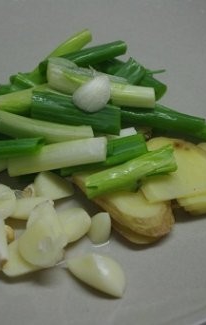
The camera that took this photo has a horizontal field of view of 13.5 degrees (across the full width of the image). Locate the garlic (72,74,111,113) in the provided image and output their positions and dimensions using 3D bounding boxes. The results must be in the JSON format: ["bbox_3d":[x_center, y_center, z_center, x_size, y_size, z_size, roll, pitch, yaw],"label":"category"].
[{"bbox_3d":[-0.005,-0.034,0.427,0.014,0.011,0.024,32,55,22],"label":"garlic"}]

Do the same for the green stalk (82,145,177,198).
[{"bbox_3d":[0.014,0.004,0.416,0.043,0.010,0.011,-18,52,-15],"label":"green stalk"}]

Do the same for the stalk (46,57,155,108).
[{"bbox_3d":[-0.001,-0.040,0.442,0.057,0.011,0.011,14,52,13],"label":"stalk"}]

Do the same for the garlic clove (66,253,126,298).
[{"bbox_3d":[-0.003,0.051,0.389,0.027,0.012,0.014,28,53,17],"label":"garlic clove"}]

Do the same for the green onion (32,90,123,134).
[{"bbox_3d":[-0.013,-0.025,0.431,0.044,0.008,0.012,12,49,5],"label":"green onion"}]

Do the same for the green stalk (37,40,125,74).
[{"bbox_3d":[-0.011,-0.057,0.469,0.047,0.007,0.007,-15,52,-16],"label":"green stalk"}]

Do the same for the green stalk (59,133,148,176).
[{"bbox_3d":[0.001,-0.004,0.428,0.043,0.009,0.010,-17,50,-4],"label":"green stalk"}]

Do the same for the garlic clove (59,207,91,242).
[{"bbox_3d":[-0.013,0.028,0.403,0.017,0.010,0.015,-32,54,-21],"label":"garlic clove"}]

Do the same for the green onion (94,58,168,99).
[{"bbox_3d":[0.014,-0.045,0.461,0.040,0.009,0.011,22,55,21],"label":"green onion"}]

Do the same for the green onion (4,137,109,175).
[{"bbox_3d":[-0.021,-0.003,0.421,0.047,0.010,0.011,-10,50,-10],"label":"green onion"}]

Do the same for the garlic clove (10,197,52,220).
[{"bbox_3d":[-0.033,0.021,0.410,0.021,0.009,0.012,-14,50,-7],"label":"garlic clove"}]

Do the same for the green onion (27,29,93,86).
[{"bbox_3d":[-0.021,-0.052,0.427,0.008,0.008,0.040,35,62,28],"label":"green onion"}]

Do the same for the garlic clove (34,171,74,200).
[{"bbox_3d":[-0.022,0.010,0.383,0.018,0.007,0.011,9,49,9],"label":"garlic clove"}]

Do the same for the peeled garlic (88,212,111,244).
[{"bbox_3d":[-0.001,0.028,0.366,0.009,0.009,0.013,15,51,14],"label":"peeled garlic"}]

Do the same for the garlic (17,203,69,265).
[{"bbox_3d":[-0.027,0.032,0.392,0.019,0.010,0.028,9,79,13],"label":"garlic"}]

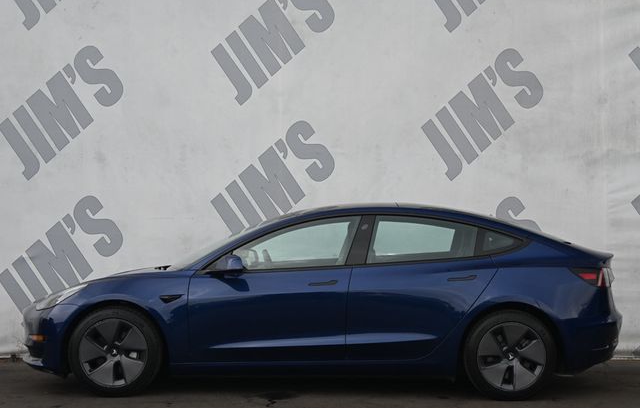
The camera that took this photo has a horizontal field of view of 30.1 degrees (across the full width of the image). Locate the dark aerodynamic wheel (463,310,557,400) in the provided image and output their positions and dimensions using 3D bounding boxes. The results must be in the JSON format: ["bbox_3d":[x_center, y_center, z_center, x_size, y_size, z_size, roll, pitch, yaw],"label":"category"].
[{"bbox_3d":[1.380,1.101,8.675,0.668,0.665,0.235,0,-1,1],"label":"dark aerodynamic wheel"}]

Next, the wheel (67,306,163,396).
[{"bbox_3d":[-1.493,1.083,8.750,0.668,0.665,0.235,0,-1,1],"label":"wheel"}]

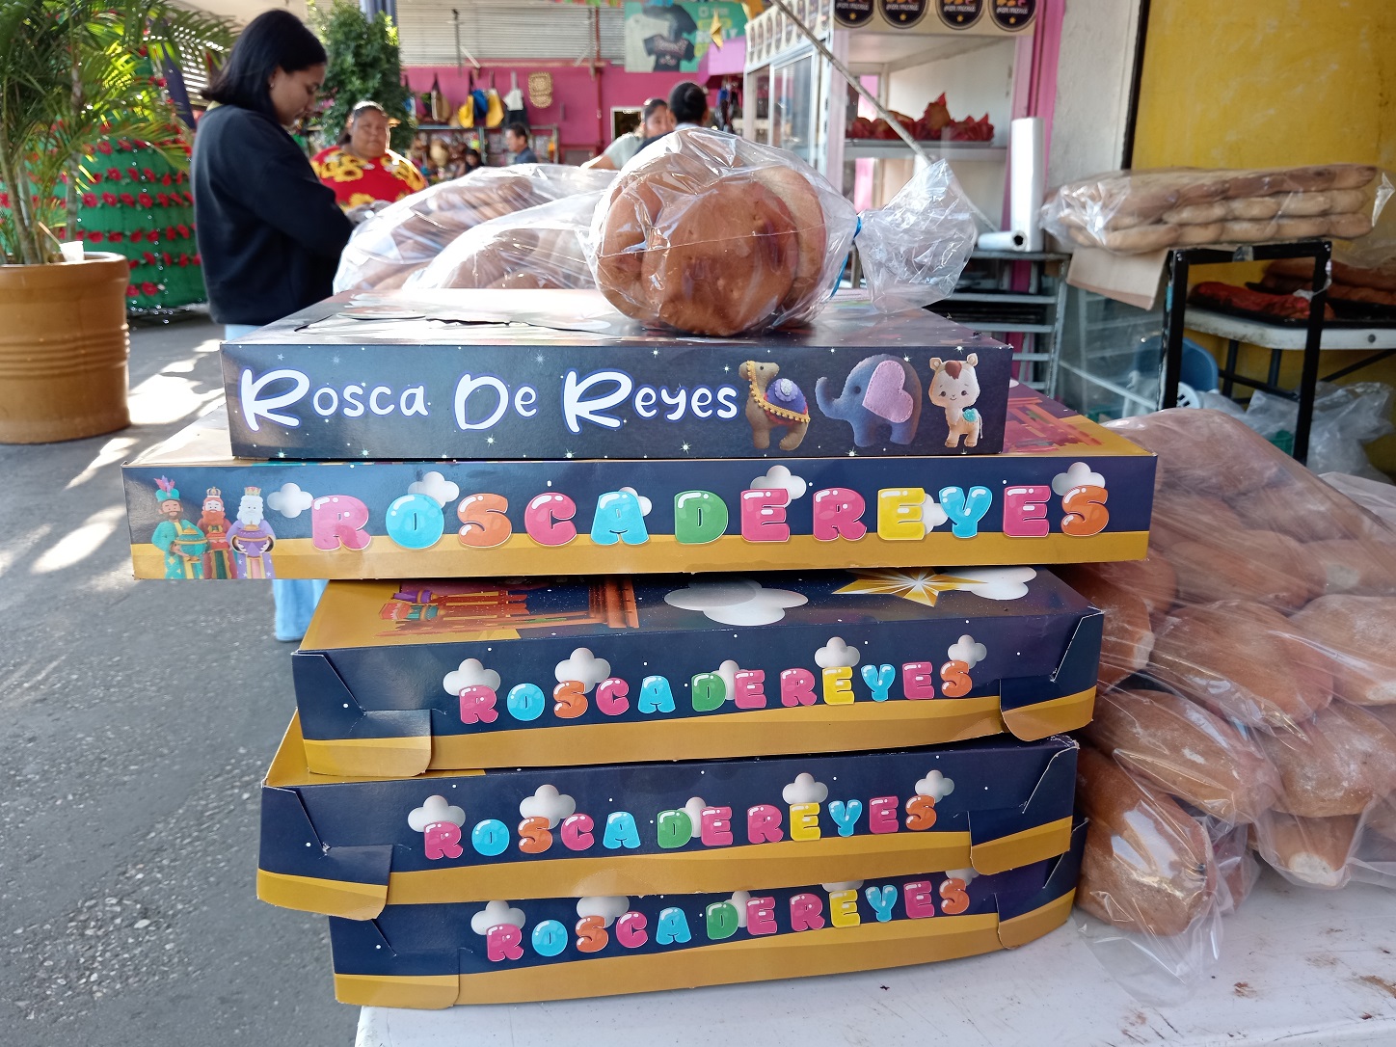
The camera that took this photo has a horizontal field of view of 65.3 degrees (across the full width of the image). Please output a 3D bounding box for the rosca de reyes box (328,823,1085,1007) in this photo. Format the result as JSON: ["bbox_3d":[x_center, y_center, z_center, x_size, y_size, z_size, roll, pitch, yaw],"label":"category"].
[{"bbox_3d":[-0.010,0.189,0.799,0.460,0.071,0.304,-2,17,-12],"label":"rosca de reyes box"}]

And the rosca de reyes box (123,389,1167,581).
[{"bbox_3d":[-0.042,-0.070,0.911,0.672,0.074,0.414,-1,18,-5],"label":"rosca de reyes box"}]

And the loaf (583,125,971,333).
[{"bbox_3d":[0.048,-0.212,0.788,0.250,0.130,0.155,0,18,-4],"label":"loaf"}]

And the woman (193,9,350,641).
[{"bbox_3d":[-1.034,-0.434,2.744,0.400,1.576,0.450,-4,18,-16],"label":"woman"}]

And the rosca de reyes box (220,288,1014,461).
[{"bbox_3d":[-0.056,-0.128,0.849,0.496,0.071,0.327,0,18,-4],"label":"rosca de reyes box"}]

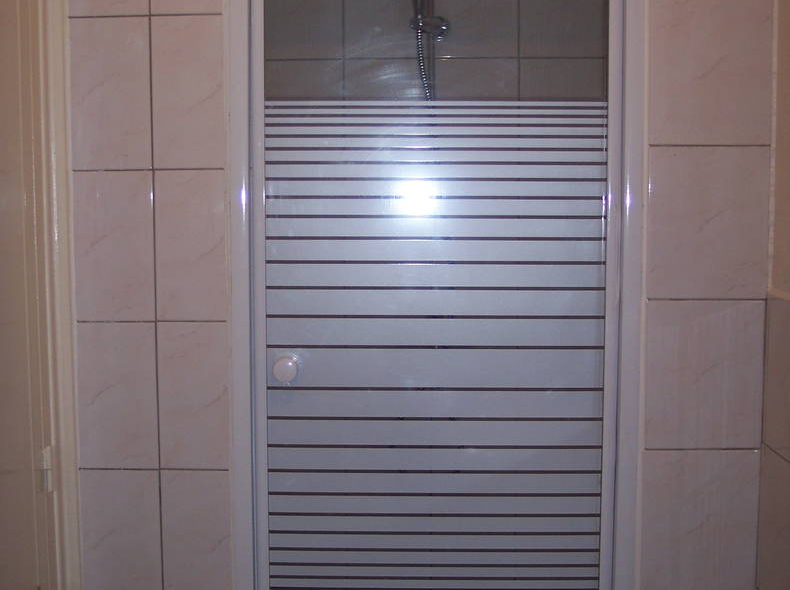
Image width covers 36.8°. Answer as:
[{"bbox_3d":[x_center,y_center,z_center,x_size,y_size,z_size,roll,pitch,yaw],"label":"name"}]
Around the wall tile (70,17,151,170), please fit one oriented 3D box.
[{"bbox_3d":[-0.469,-0.332,1.961,0.132,0.248,0.010,0,5,2],"label":"wall tile"}]

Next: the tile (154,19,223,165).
[{"bbox_3d":[-0.341,-0.333,1.958,0.118,0.249,0.010,0,5,2],"label":"tile"}]

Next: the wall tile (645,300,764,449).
[{"bbox_3d":[0.515,0.133,1.974,0.194,0.248,0.010,0,5,2],"label":"wall tile"}]

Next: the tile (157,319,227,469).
[{"bbox_3d":[-0.339,0.170,1.999,0.117,0.250,0.010,0,5,2],"label":"tile"}]

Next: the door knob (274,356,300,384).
[{"bbox_3d":[-0.181,0.124,1.965,0.042,0.042,0.032,0,5,2],"label":"door knob"}]

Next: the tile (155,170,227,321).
[{"bbox_3d":[-0.340,-0.082,1.978,0.117,0.251,0.010,0,5,2],"label":"tile"}]

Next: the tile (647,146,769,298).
[{"bbox_3d":[0.515,-0.118,1.953,0.195,0.250,0.010,0,5,2],"label":"tile"}]

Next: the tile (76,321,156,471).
[{"bbox_3d":[-0.466,0.170,2.003,0.133,0.249,0.010,0,5,2],"label":"tile"}]

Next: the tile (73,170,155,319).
[{"bbox_3d":[-0.467,-0.081,1.982,0.131,0.250,0.010,0,5,2],"label":"tile"}]

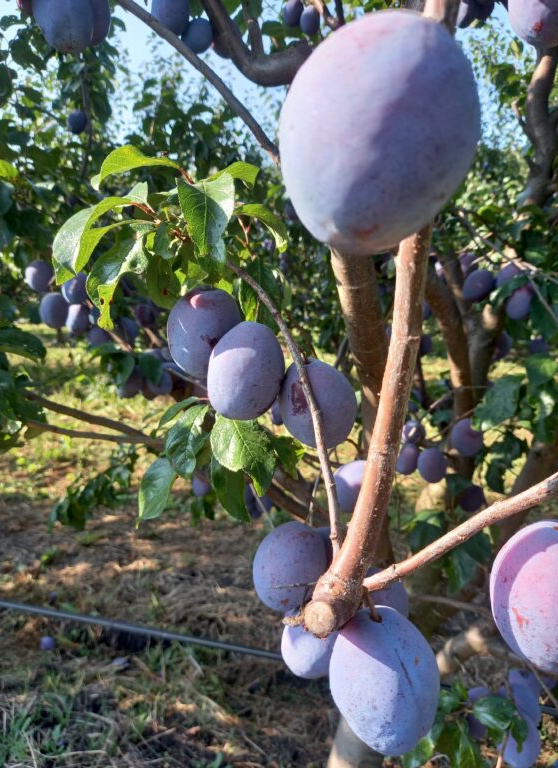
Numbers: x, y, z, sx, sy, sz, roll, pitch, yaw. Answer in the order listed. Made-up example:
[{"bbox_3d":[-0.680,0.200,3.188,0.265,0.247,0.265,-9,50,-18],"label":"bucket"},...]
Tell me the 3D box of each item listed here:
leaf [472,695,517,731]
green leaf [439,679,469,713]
[{"bbox_3d":[0.206,0.315,0.530,0.042,0.017,0.034,2,41,20],"label":"leaf"},{"bbox_3d":[0.173,0.311,0.550,0.030,0.034,0.024,7,17,2],"label":"green leaf"}]

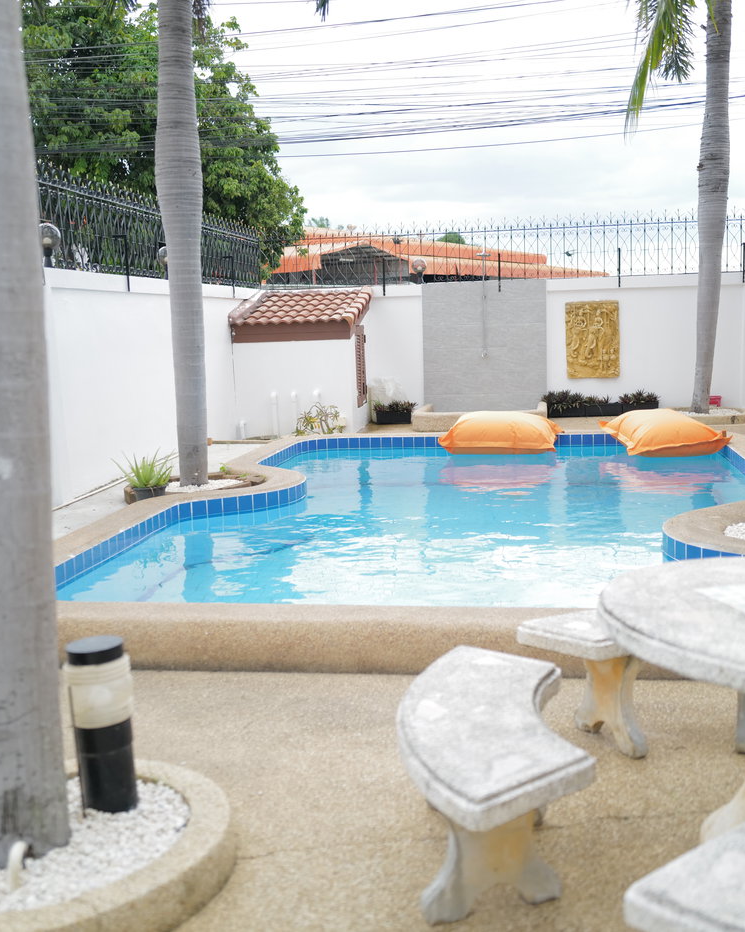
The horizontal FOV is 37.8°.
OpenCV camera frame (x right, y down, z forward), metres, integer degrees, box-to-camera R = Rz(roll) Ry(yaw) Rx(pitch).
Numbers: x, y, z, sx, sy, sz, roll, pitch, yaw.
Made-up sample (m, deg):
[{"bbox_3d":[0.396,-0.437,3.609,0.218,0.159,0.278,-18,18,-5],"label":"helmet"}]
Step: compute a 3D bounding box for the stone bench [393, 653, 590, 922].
[{"bbox_3d":[0.307,0.821,2.809,0.452,0.388,1.092,-1,8,3],"label":"stone bench"}]

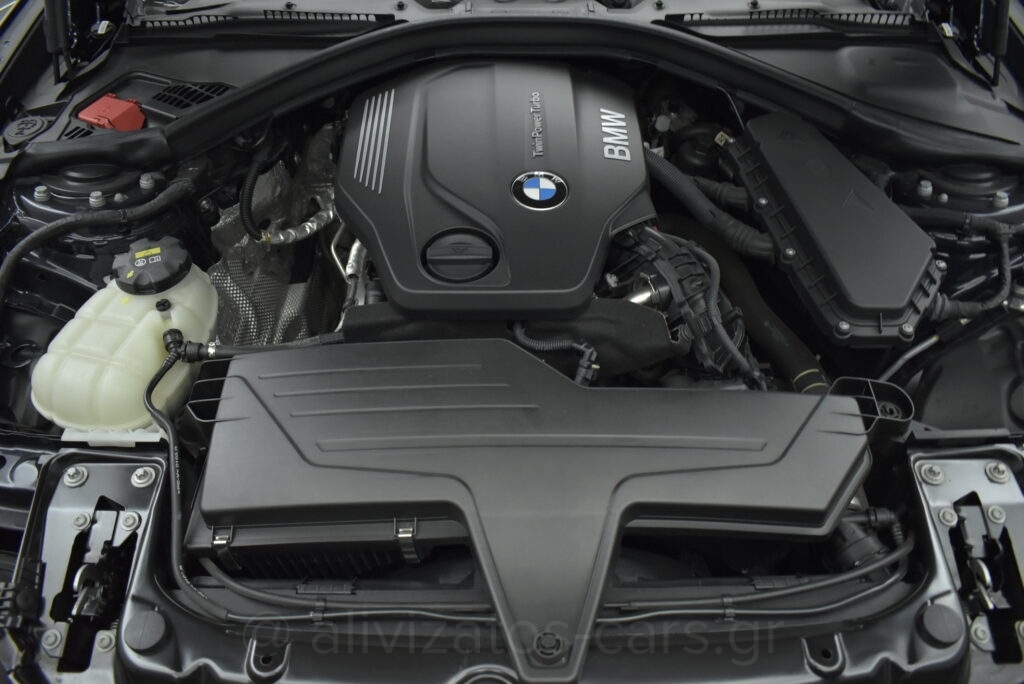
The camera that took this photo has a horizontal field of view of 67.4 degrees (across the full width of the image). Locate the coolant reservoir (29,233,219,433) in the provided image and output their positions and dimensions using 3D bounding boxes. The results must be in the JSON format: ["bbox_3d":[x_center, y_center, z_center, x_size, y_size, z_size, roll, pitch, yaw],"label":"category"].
[{"bbox_3d":[-0.410,0.001,0.817,0.192,0.170,0.165,0,47,0],"label":"coolant reservoir"}]

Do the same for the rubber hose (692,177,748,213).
[{"bbox_3d":[0.271,-0.195,0.996,0.075,0.034,0.034,20,50,17],"label":"rubber hose"}]

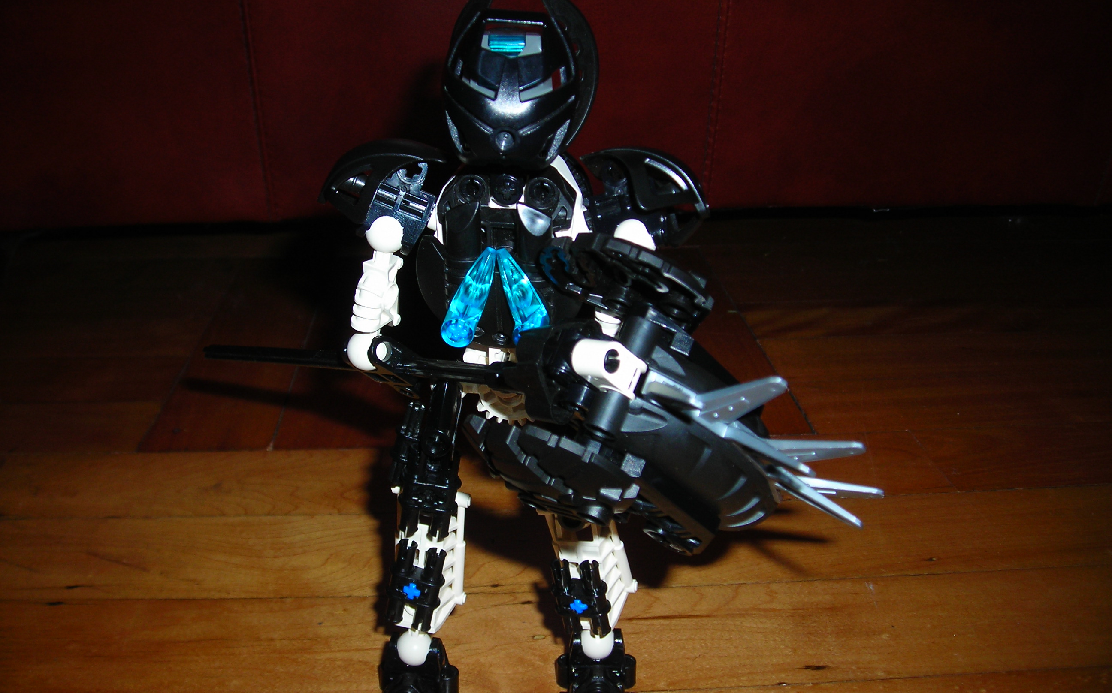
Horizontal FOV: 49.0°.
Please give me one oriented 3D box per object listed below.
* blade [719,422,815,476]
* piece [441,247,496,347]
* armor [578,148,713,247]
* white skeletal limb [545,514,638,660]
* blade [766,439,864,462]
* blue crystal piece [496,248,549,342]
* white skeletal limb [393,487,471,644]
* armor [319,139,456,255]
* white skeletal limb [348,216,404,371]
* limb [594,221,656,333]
[{"bbox_3d":[0.045,0.022,0.258,0.024,0.004,0.006,28,0,0],"label":"blade"},{"bbox_3d":[-0.021,-0.015,0.311,0.009,0.009,0.035,7,40,8],"label":"piece"},{"bbox_3d":[0.025,-0.043,0.349,0.034,0.028,0.027,-1,9,-7],"label":"armor"},{"bbox_3d":[0.009,0.062,0.348,0.021,0.052,0.017,-6,8,23],"label":"white skeletal limb"},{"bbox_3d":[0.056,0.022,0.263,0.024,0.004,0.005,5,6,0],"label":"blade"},{"bbox_3d":[-0.010,-0.015,0.311,0.009,0.009,0.035,-9,39,-11],"label":"blue crystal piece"},{"bbox_3d":[-0.036,0.064,0.348,0.021,0.052,0.017,10,8,17],"label":"white skeletal limb"},{"bbox_3d":[-0.047,-0.043,0.343,0.035,0.030,0.027,1,9,7],"label":"armor"},{"bbox_3d":[-0.049,-0.015,0.335,0.012,0.042,0.013,9,0,21],"label":"white skeletal limb"},{"bbox_3d":[0.018,-0.016,0.341,0.012,0.042,0.013,13,0,-6],"label":"limb"}]

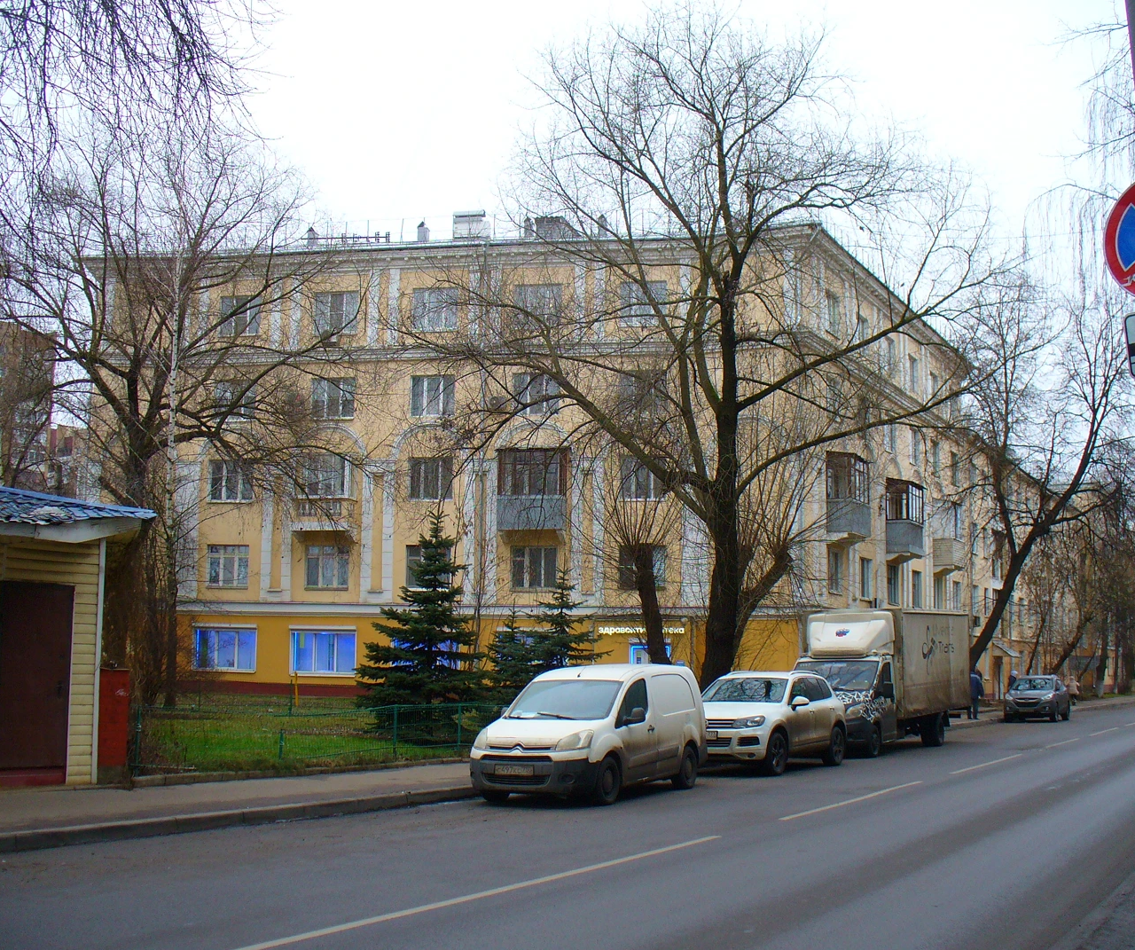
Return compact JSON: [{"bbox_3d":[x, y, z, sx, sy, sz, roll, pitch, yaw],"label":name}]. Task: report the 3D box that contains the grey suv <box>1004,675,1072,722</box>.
[{"bbox_3d":[17.700,8.420,51.000,1.830,1.660,4.420,-3,-9,29],"label":"grey suv"}]

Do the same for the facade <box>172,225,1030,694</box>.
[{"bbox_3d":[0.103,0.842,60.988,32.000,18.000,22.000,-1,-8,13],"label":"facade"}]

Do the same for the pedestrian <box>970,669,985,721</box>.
[{"bbox_3d":[13.921,7.420,45.951,0.550,1.760,0.420,-7,-11,44],"label":"pedestrian"}]

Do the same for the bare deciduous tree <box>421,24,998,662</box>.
[{"bbox_3d":[3.633,-3.104,34.766,14.800,18.940,13.000,0,-8,6],"label":"bare deciduous tree"}]

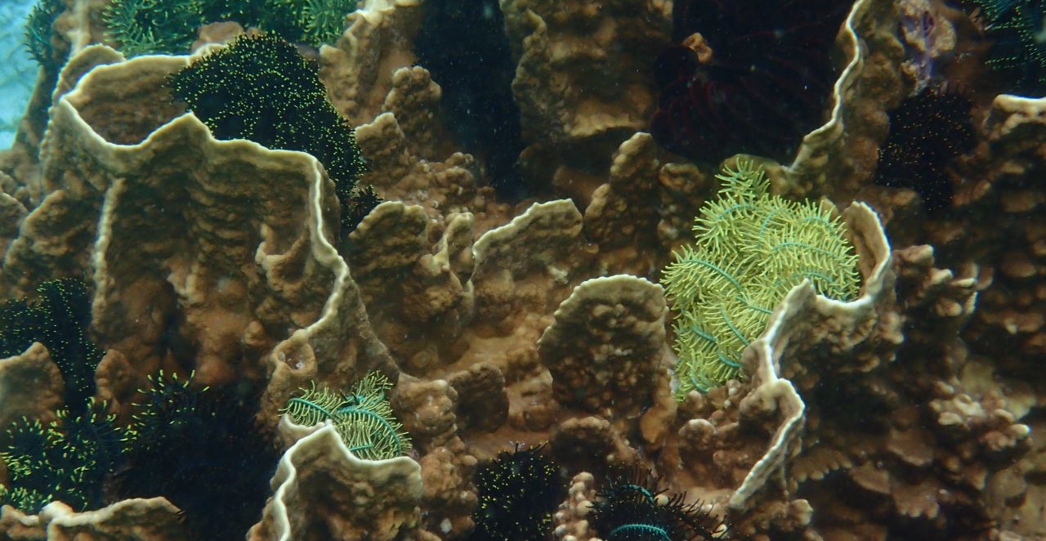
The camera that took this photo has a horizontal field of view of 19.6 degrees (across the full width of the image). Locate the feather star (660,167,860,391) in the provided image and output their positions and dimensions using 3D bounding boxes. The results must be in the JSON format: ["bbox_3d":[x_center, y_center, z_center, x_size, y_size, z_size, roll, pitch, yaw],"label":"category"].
[{"bbox_3d":[0.181,0.006,2.300,0.150,0.146,0.113,0,24,0],"label":"feather star"}]

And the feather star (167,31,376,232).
[{"bbox_3d":[-0.200,-0.111,2.400,0.166,0.116,0.133,0,24,0],"label":"feather star"}]

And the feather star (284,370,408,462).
[{"bbox_3d":[-0.134,0.117,2.280,0.097,0.057,0.070,0,24,0],"label":"feather star"}]

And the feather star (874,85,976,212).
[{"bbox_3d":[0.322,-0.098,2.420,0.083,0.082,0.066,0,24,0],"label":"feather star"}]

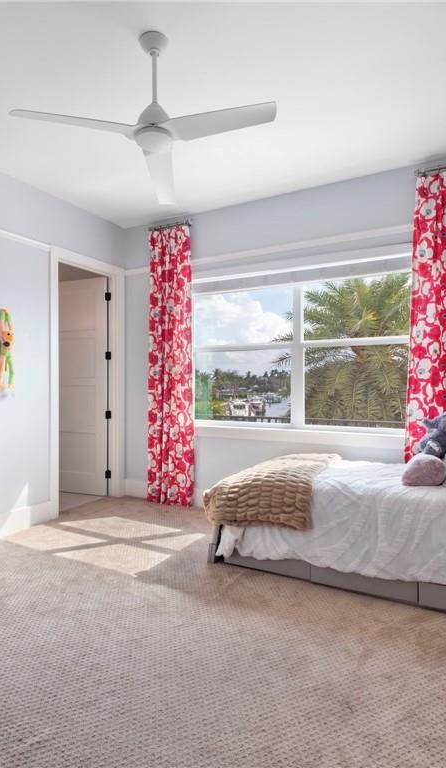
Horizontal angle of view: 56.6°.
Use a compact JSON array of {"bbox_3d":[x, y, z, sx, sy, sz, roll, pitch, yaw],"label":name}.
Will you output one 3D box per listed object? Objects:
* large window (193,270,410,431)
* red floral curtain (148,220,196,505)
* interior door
[{"bbox_3d":[0.664,-0.297,3.844,2.160,1.380,0.100,0,0,27],"label":"large window"},{"bbox_3d":[-0.552,-0.181,4.316,0.570,2.870,0.130,0,0,27],"label":"red floral curtain"},{"bbox_3d":[-1.614,0.032,4.747,0.710,2.430,0.045,0,0,20],"label":"interior door"}]

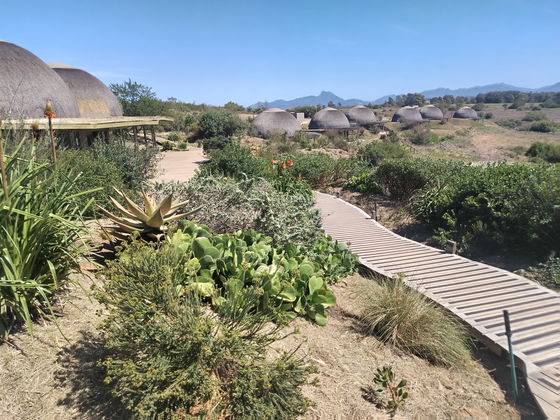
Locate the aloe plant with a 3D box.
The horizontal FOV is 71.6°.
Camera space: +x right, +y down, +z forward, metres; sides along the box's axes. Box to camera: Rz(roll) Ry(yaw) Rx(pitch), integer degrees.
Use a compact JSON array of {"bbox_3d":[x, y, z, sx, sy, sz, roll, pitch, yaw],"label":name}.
[{"bbox_3d":[-1.748,0.047,5.200,1.320,0.580,1.200,-5,16,-19],"label":"aloe plant"}]

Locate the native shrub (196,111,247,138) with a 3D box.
[{"bbox_3d":[-4.821,-6.964,32.000,4.100,2.300,3.700,-2,15,-8],"label":"native shrub"}]

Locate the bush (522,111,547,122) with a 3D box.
[{"bbox_3d":[77.340,-28.414,118.000,7.200,3.500,6.200,10,18,31],"label":"bush"}]

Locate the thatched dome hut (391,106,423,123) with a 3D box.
[{"bbox_3d":[32.179,-24.102,98.000,7.700,4.100,7.700,9,18,31],"label":"thatched dome hut"}]

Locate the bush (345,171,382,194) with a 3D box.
[{"bbox_3d":[2.193,-0.722,10.200,1.000,0.600,0.900,3,16,12],"label":"bush"}]

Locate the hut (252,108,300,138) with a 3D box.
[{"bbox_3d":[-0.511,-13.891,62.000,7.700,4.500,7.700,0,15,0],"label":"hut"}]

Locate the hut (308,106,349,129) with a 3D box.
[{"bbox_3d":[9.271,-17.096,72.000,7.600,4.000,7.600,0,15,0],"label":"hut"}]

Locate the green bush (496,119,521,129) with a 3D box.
[{"bbox_3d":[56.149,-21.163,95.000,6.300,2.400,5.200,9,18,29],"label":"green bush"}]

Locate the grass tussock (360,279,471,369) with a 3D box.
[{"bbox_3d":[1.169,0.919,3.350,0.900,0.500,0.760,6,16,21],"label":"grass tussock"}]

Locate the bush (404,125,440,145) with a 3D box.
[{"bbox_3d":[17.248,-9.139,47.000,4.300,2.300,3.800,5,16,19],"label":"bush"}]

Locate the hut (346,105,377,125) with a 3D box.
[{"bbox_3d":[19.310,-22.508,92.000,7.400,4.400,7.400,9,18,31],"label":"hut"}]

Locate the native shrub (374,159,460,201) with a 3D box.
[{"bbox_3d":[3.515,-0.785,10.000,2.100,1.000,1.700,5,16,19],"label":"native shrub"}]

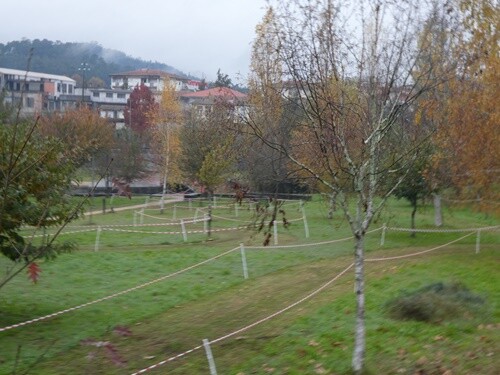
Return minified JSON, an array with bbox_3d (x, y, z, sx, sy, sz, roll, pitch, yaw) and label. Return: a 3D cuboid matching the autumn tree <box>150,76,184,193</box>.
[{"bbox_3d":[-6.960,-3.650,69.000,2.930,11.310,2.900,0,0,0],"label":"autumn tree"}]

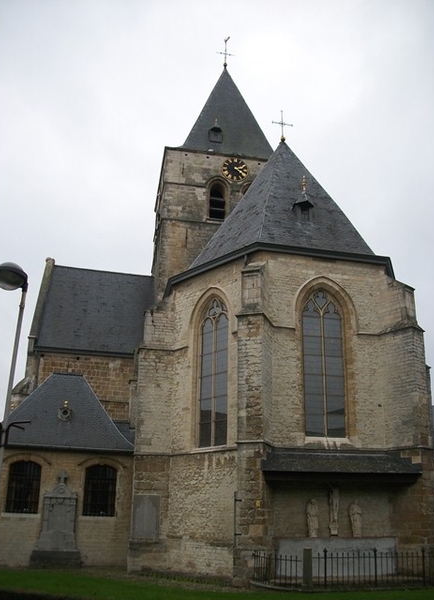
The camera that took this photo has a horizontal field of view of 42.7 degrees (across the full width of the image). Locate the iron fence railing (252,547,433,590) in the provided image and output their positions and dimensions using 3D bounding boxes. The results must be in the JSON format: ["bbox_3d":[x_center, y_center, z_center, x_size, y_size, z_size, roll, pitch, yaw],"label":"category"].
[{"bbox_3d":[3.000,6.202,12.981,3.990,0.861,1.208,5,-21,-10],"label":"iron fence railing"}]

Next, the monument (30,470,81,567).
[{"bbox_3d":[-4.506,6.240,15.768,1.323,2.625,0.683,5,-21,-10],"label":"monument"}]

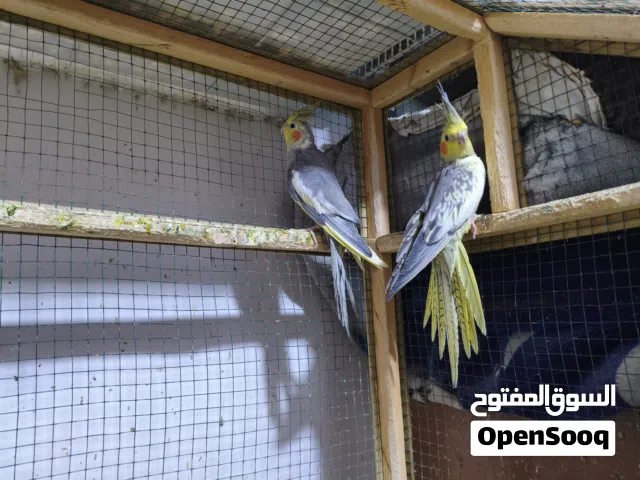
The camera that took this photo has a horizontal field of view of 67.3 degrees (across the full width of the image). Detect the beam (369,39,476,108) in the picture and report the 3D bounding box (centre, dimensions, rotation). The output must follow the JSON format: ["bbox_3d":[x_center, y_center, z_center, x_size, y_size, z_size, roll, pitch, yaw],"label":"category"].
[{"bbox_3d":[0.136,-0.217,0.640,0.026,0.030,0.180,4,-9,-31],"label":"beam"}]

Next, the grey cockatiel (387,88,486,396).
[{"bbox_3d":[0.133,-0.004,0.540,0.078,0.325,0.120,-8,-10,43],"label":"grey cockatiel"}]

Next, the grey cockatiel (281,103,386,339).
[{"bbox_3d":[0.019,-0.027,0.625,0.077,0.295,0.140,6,-10,-40],"label":"grey cockatiel"}]

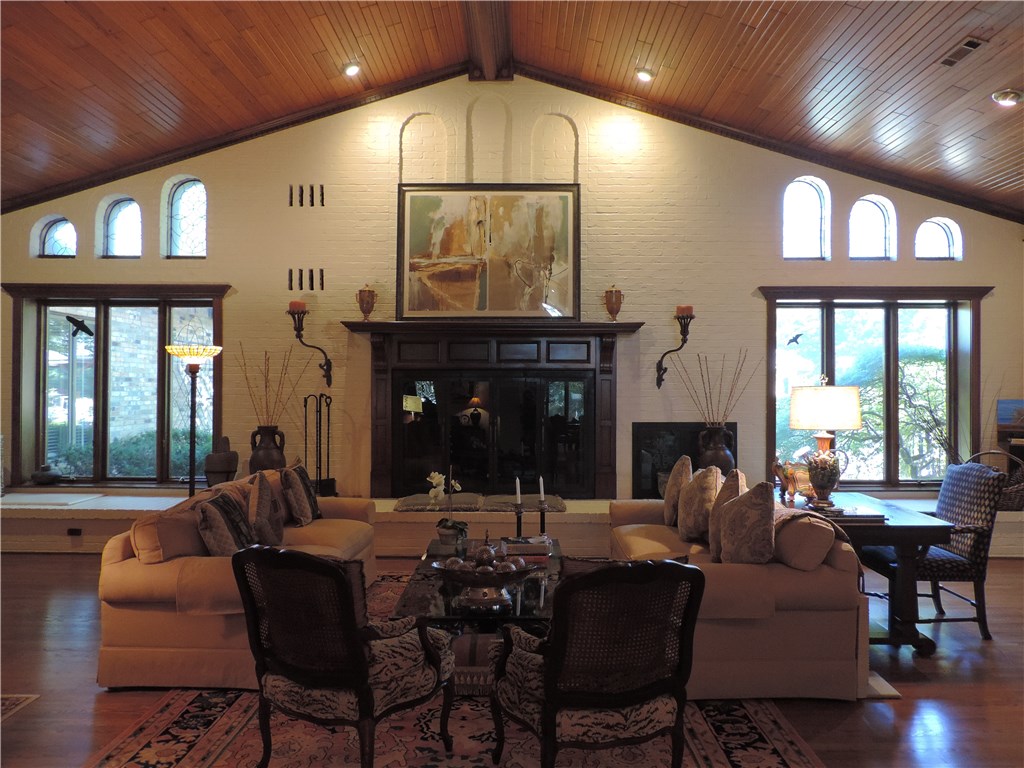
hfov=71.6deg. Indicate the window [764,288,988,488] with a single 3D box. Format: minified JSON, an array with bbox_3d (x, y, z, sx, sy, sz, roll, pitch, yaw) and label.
[{"bbox_3d":[3.528,0.038,6.955,2.156,1.946,0.220,0,0,1],"label":"window"}]

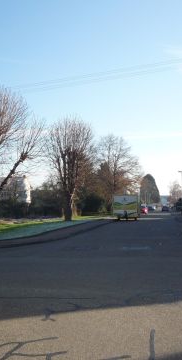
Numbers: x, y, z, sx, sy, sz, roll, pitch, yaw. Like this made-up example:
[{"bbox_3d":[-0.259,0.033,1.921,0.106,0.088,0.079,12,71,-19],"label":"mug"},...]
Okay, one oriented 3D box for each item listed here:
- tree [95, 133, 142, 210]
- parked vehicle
[{"bbox_3d":[3.905,-0.749,63.135,6.800,11.600,6.800,0,-3,9],"label":"tree"},{"bbox_3d":[3.620,2.808,44.513,2.250,2.500,5.800,0,-3,8],"label":"parked vehicle"}]

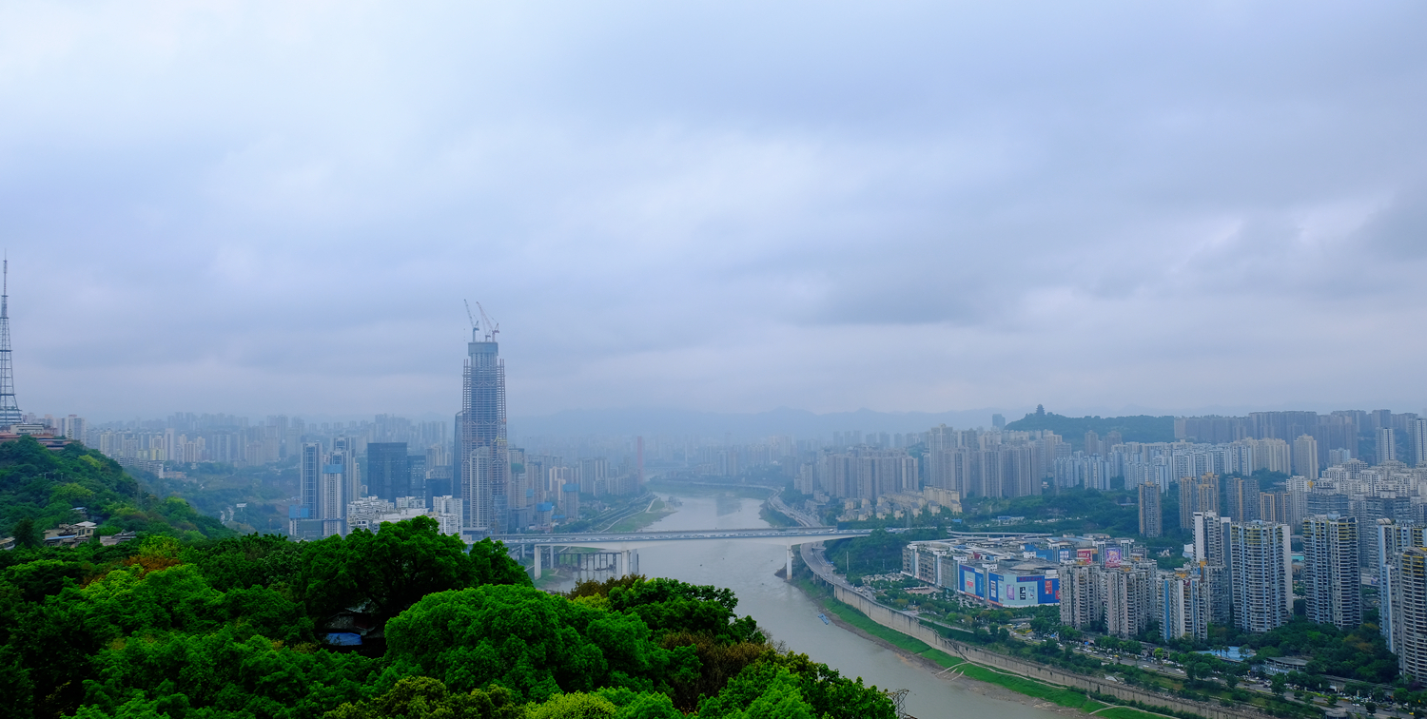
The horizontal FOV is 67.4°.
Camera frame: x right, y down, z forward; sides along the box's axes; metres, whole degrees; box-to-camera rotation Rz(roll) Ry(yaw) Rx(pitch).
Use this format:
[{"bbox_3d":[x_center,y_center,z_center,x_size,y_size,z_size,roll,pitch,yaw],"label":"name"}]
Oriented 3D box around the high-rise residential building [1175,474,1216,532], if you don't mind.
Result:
[{"bbox_3d":[763.220,228.970,1690.000,58.000,95.000,36.000,-2,-4,15],"label":"high-rise residential building"}]

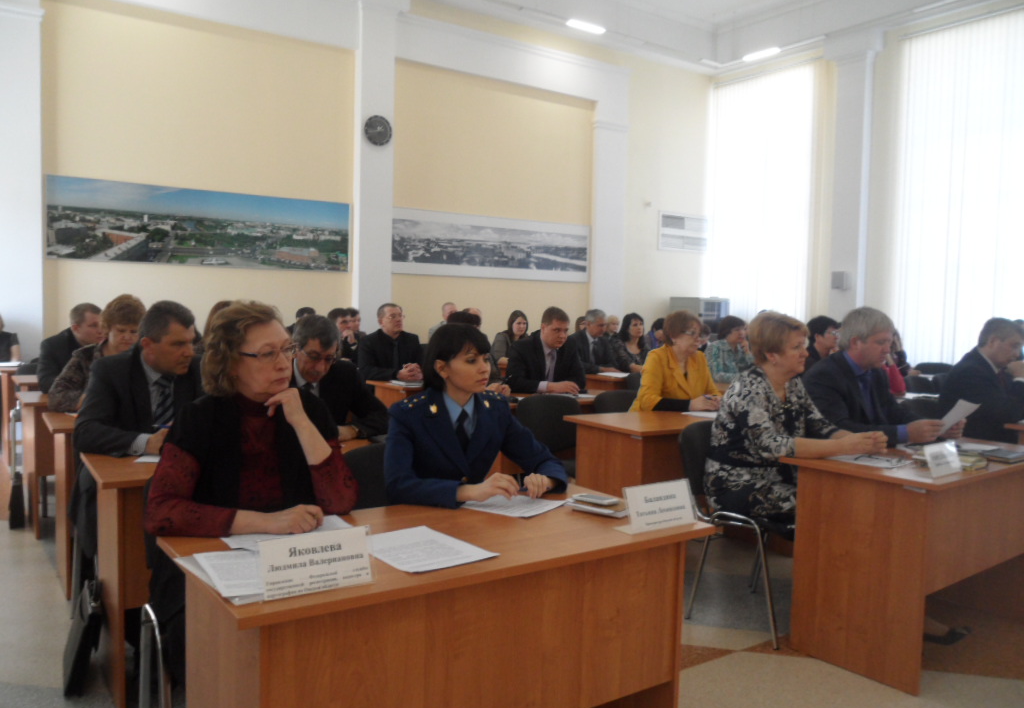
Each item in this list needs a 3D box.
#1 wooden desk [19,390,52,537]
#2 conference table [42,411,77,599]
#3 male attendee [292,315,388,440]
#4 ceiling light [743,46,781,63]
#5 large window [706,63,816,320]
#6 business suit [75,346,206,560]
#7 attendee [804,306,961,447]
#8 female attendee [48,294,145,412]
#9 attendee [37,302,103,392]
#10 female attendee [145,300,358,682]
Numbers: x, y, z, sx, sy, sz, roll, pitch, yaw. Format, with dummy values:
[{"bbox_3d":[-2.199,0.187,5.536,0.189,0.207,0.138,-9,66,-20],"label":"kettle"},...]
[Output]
[{"bbox_3d":[-2.283,0.618,4.857,1.200,0.750,0.600,-1,4,-35],"label":"wooden desk"},{"bbox_3d":[-1.611,0.676,3.963,1.200,0.750,0.600,-1,4,-35],"label":"conference table"},{"bbox_3d":[-0.832,0.464,3.404,0.600,1.260,0.770,-1,4,-35],"label":"male attendee"},{"bbox_3d":[3.436,-4.125,11.000,0.110,0.070,0.620,-1,4,-35],"label":"ceiling light"},{"bbox_3d":[3.598,-2.124,11.891,0.150,4.020,1.750,-1,4,-35],"label":"large window"},{"bbox_3d":[-1.358,0.435,3.056,0.580,0.930,0.660,-1,4,-35],"label":"business suit"},{"bbox_3d":[1.569,0.467,3.622,0.600,1.350,0.780,-1,4,-35],"label":"attendee"},{"bbox_3d":[-2.017,0.363,4.081,0.580,1.330,0.750,-1,4,-35],"label":"female attendee"},{"bbox_3d":[-2.695,0.328,4.992,0.520,1.300,0.700,-1,4,-35],"label":"attendee"},{"bbox_3d":[-0.644,0.518,2.027,0.530,1.300,0.700,-1,4,-35],"label":"female attendee"}]

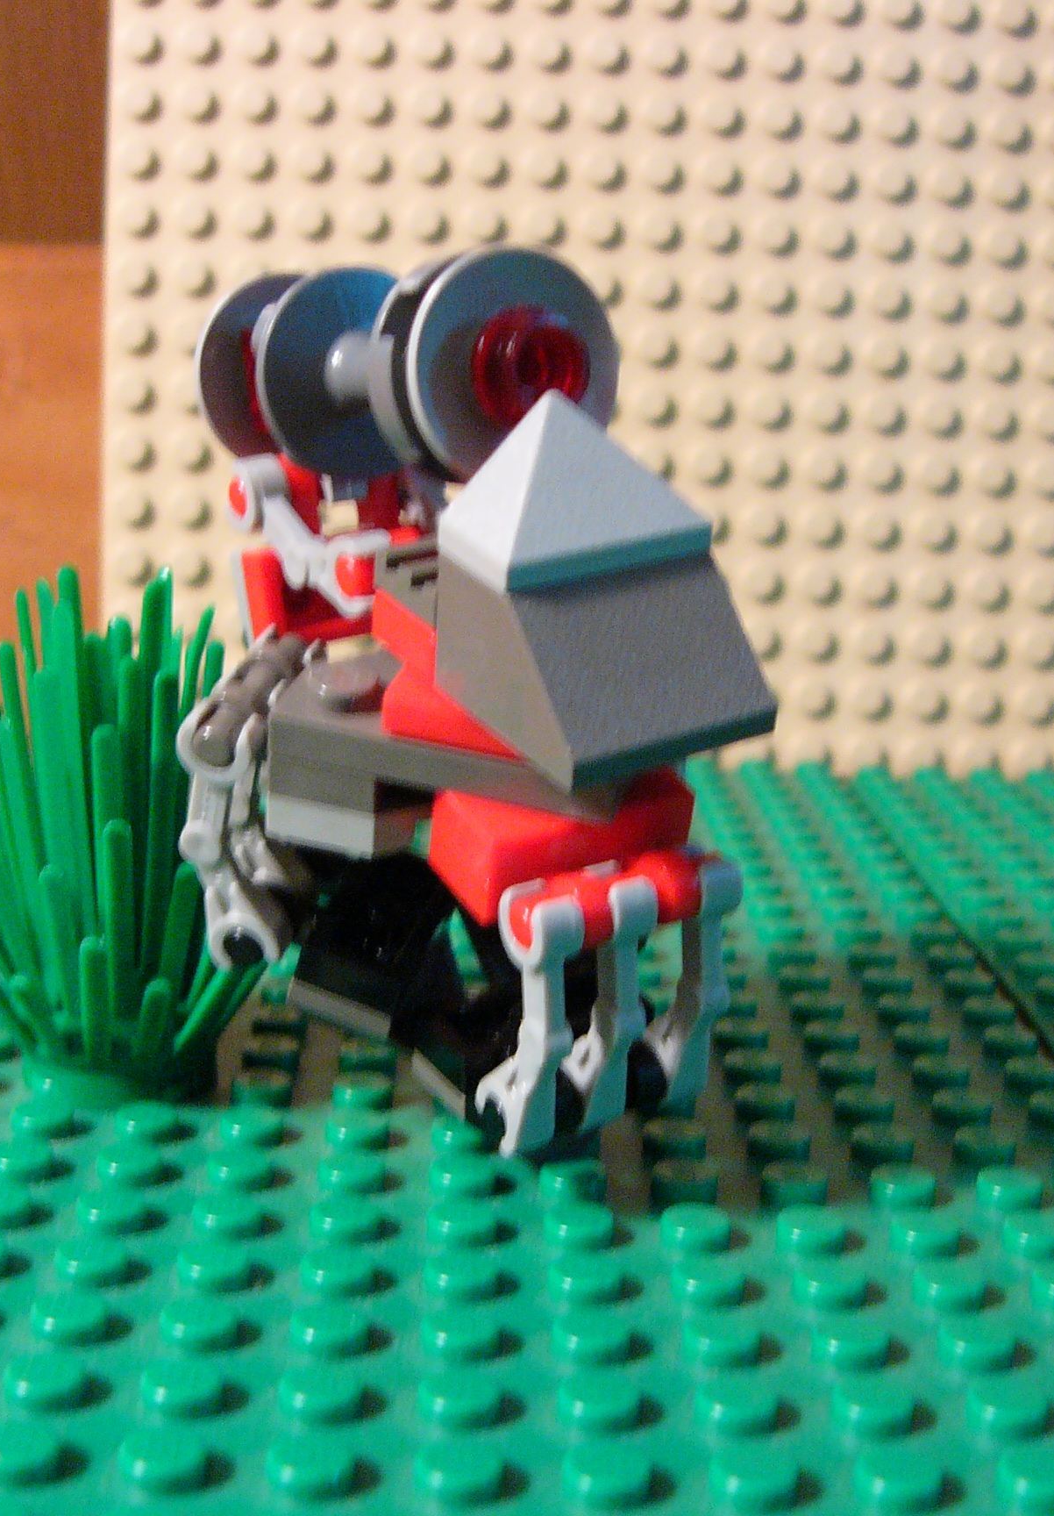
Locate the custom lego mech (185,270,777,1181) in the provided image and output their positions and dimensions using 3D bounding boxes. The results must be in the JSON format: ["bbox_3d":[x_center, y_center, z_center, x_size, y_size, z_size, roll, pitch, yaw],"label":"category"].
[{"bbox_3d":[-0.007,-0.007,0.169,0.032,0.066,0.054,-6,14,-33],"label":"custom lego mech"}]

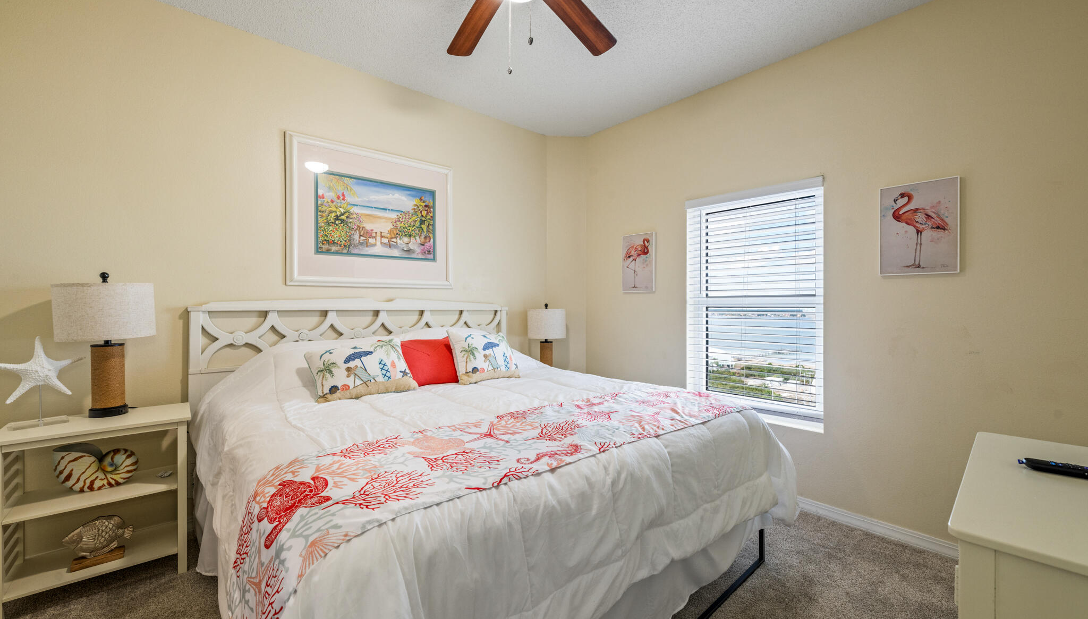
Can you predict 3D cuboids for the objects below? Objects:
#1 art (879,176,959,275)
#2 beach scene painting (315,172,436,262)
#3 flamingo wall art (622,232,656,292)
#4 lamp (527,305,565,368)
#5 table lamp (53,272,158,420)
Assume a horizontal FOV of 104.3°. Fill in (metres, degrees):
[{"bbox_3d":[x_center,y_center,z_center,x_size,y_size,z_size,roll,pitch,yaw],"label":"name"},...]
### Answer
[{"bbox_3d":[1.899,-0.408,2.148,0.030,0.462,0.303,0,0,-43],"label":"art"},{"bbox_3d":[-1.087,-0.598,2.825,0.795,0.518,0.030,0,0,-40],"label":"beach scene painting"},{"bbox_3d":[0.758,-0.368,3.390,0.030,0.462,0.303,0,0,-43],"label":"flamingo wall art"},{"bbox_3d":[0.025,0.268,3.540,0.317,0.633,0.317,0,0,0],"label":"lamp"},{"bbox_3d":[-1.952,0.154,1.887,0.317,0.633,0.317,0,0,-40],"label":"table lamp"}]

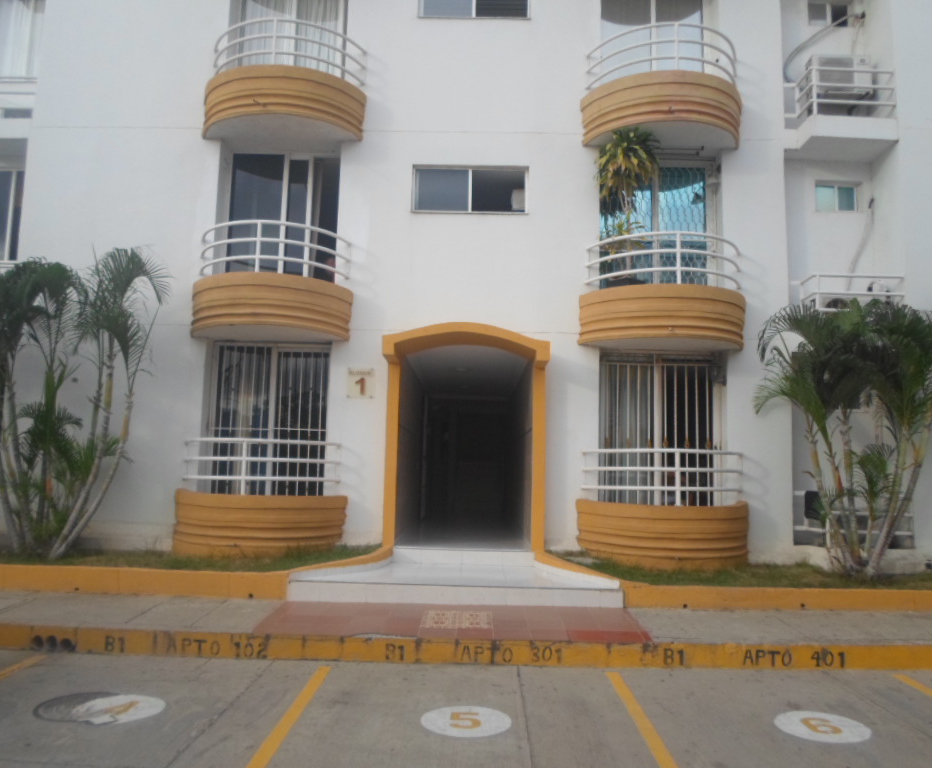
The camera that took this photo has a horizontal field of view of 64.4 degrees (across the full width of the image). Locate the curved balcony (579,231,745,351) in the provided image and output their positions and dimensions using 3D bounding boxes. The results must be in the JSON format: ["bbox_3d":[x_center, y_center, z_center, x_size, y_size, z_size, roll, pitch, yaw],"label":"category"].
[{"bbox_3d":[2.616,-1.181,9.494,2.241,1.334,0.847,1,-8,1],"label":"curved balcony"}]

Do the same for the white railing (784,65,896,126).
[{"bbox_3d":[5.060,-3.853,10.023,1.261,0.708,0.466,1,-8,1],"label":"white railing"}]

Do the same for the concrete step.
[{"bbox_3d":[-0.047,2.165,8.440,3.355,0.373,2.088,1,-8,1],"label":"concrete step"}]

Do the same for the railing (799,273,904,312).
[{"bbox_3d":[5.002,-0.876,9.634,1.193,0.970,0.514,1,-8,1],"label":"railing"}]

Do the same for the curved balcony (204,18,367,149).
[{"bbox_3d":[-2.530,-4.065,9.969,2.241,1.334,0.847,1,-8,1],"label":"curved balcony"}]

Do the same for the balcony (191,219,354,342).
[{"bbox_3d":[-2.605,-1.332,9.589,2.241,1.334,0.847,1,-8,1],"label":"balcony"}]

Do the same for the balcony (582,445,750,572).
[{"bbox_3d":[2.532,1.527,9.118,2.241,1.386,0.847,1,-8,1],"label":"balcony"}]

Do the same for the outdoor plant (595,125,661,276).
[{"bbox_3d":[2.106,-2.364,9.604,0.820,2.068,0.800,1,-8,1],"label":"outdoor plant"}]

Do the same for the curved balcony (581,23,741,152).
[{"bbox_3d":[2.693,-3.948,9.878,2.241,1.334,0.847,1,-8,1],"label":"curved balcony"}]

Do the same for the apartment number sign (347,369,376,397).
[{"bbox_3d":[-1.397,-0.016,9.801,0.378,0.398,0.030,1,-8,1],"label":"apartment number sign"}]

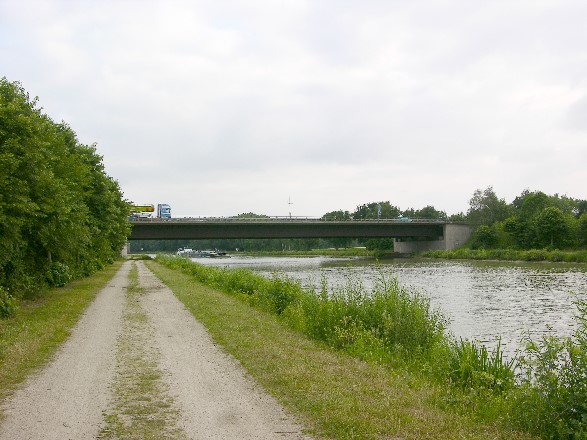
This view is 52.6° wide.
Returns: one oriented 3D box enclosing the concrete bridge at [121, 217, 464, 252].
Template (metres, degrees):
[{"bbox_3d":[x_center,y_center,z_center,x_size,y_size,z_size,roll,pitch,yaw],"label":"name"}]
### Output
[{"bbox_3d":[-0.722,3.876,120.585,69.000,6.700,23.000,0,-3,-15],"label":"concrete bridge"}]

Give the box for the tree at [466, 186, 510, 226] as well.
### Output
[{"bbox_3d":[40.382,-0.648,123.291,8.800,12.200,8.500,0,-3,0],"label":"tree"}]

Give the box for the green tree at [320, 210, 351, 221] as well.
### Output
[{"bbox_3d":[14.969,3.892,212.282,10.800,14.600,10.200,0,-3,0],"label":"green tree"}]

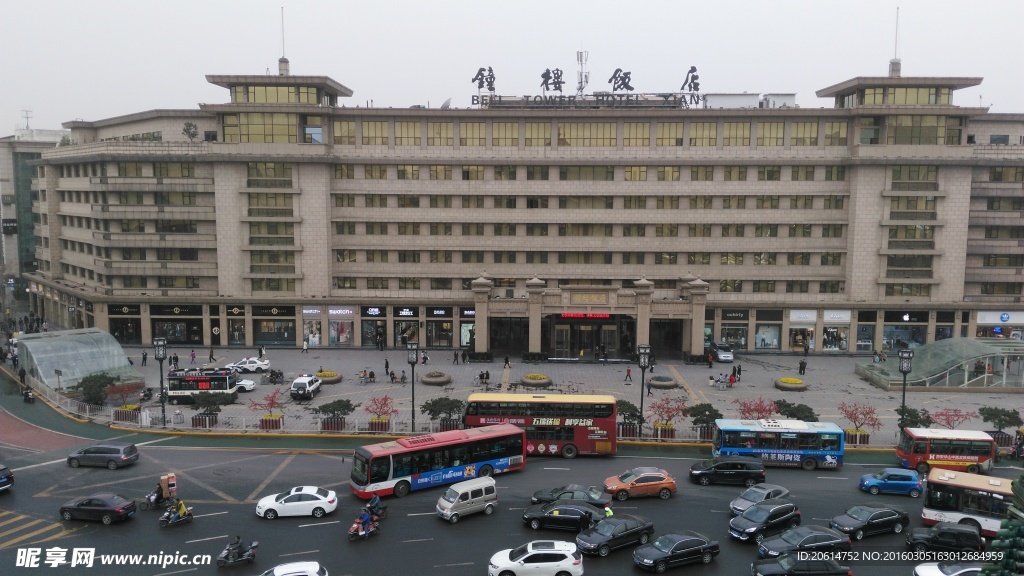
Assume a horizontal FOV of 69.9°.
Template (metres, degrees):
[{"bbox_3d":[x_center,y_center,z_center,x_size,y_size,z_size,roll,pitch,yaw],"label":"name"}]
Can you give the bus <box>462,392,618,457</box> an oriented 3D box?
[{"bbox_3d":[2.149,10.236,54.835,11.132,4.200,2.489,1,6,2],"label":"bus"}]

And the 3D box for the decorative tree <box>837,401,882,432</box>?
[{"bbox_3d":[27.078,10.035,57.014,3.475,2.468,2.850,0,6,1],"label":"decorative tree"}]

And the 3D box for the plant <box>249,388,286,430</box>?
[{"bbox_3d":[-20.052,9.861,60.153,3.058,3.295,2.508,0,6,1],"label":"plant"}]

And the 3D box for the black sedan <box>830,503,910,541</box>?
[{"bbox_3d":[20.716,13.265,42.410,4.850,1.480,1.830,-2,8,-19],"label":"black sedan"}]

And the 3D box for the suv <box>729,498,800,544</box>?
[{"bbox_3d":[14.000,12.828,40.674,4.520,1.690,1.840,-4,7,-33],"label":"suv"}]

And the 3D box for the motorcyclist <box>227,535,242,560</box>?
[{"bbox_3d":[-13.930,13.026,36.800,0.800,1.280,0.600,-2,7,-25],"label":"motorcyclist"}]

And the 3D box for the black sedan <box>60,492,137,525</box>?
[{"bbox_3d":[-24.351,12.778,43.129,4.550,1.430,1.770,2,8,13],"label":"black sedan"}]

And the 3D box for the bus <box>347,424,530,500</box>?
[{"bbox_3d":[-4.662,11.345,48.573,11.500,3.050,2.500,-4,9,-28],"label":"bus"}]

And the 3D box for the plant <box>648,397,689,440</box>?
[{"bbox_3d":[12.467,10.261,58.274,3.131,3.179,2.567,0,6,1],"label":"plant"}]

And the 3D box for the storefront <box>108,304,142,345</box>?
[{"bbox_3d":[-49.662,4.656,94.613,4.431,5.200,1.000,1,6,1],"label":"storefront"}]

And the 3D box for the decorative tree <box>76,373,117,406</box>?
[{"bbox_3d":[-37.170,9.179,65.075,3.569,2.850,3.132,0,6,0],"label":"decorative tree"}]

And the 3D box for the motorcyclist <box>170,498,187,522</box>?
[{"bbox_3d":[-18.770,12.523,41.261,0.800,1.280,0.600,-3,7,-30],"label":"motorcyclist"}]

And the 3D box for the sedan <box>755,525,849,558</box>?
[{"bbox_3d":[15.282,13.304,38.384,4.980,1.480,1.850,-1,6,-16],"label":"sedan"}]

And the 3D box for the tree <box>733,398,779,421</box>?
[{"bbox_3d":[19.136,10.037,57.625,3.600,2.800,3.100,1,7,3],"label":"tree"}]

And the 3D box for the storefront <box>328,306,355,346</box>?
[{"bbox_3d":[-21.741,4.877,93.920,3.338,5.161,1.000,1,6,1],"label":"storefront"}]

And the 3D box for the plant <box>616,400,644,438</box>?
[{"bbox_3d":[8.911,10.320,57.981,3.092,2.666,2.600,1,6,1],"label":"plant"}]

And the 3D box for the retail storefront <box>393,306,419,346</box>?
[{"bbox_3d":[-13.744,4.947,94.938,3.365,5.220,0.800,0,6,1],"label":"retail storefront"}]

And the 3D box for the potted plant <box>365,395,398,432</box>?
[{"bbox_3d":[-10.367,10.063,58.996,2.662,2.720,2.400,1,6,1],"label":"potted plant"}]

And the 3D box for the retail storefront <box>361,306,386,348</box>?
[{"bbox_3d":[-16.884,4.651,89.109,3.200,5.000,1.200,0,8,1],"label":"retail storefront"}]

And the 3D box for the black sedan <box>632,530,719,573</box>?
[{"bbox_3d":[8.472,13.426,37.858,4.750,1.470,1.760,-2,6,-22],"label":"black sedan"}]

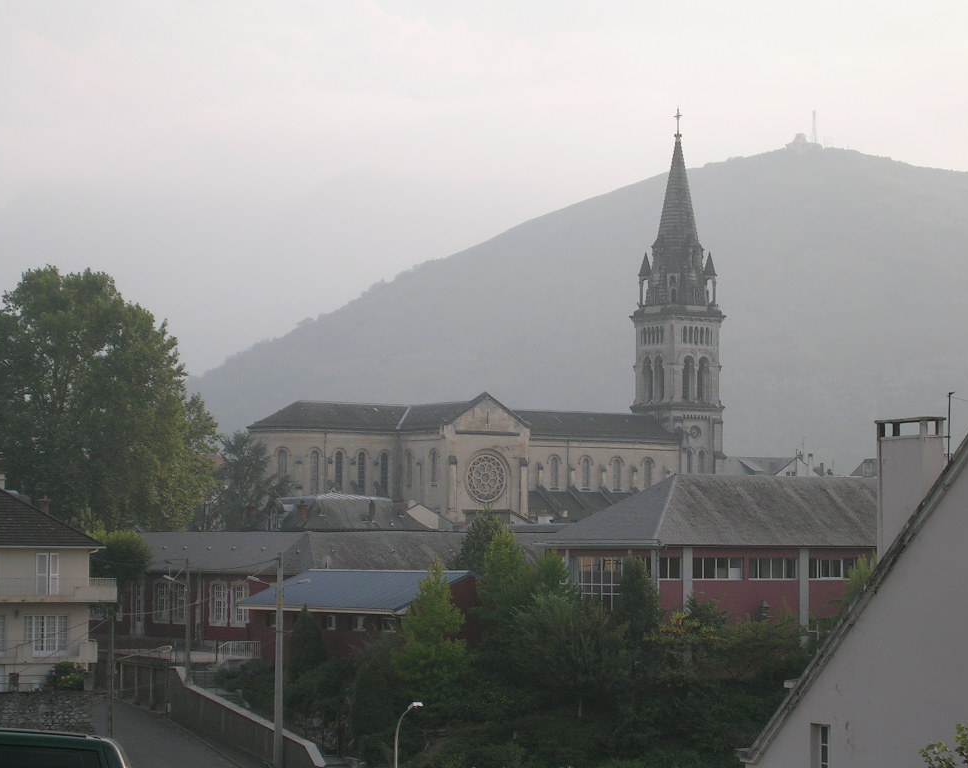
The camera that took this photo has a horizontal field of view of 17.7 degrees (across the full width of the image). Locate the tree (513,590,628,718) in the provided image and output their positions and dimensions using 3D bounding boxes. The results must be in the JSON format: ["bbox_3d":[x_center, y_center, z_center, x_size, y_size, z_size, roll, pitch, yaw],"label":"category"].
[{"bbox_3d":[4.180,13.090,150.000,5.500,6.230,5.200,0,-3,0],"label":"tree"}]

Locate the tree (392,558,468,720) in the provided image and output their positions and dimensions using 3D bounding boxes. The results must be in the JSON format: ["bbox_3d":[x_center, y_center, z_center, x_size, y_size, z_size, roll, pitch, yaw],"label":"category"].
[{"bbox_3d":[-2.640,12.680,153.000,3.700,8.180,3.700,0,-3,0],"label":"tree"}]

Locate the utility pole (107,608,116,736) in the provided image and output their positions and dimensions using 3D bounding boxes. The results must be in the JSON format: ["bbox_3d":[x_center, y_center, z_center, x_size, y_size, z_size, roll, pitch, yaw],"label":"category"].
[{"bbox_3d":[-15.960,12.910,133.000,0.300,6.590,0.300,0,-3,0],"label":"utility pole"}]

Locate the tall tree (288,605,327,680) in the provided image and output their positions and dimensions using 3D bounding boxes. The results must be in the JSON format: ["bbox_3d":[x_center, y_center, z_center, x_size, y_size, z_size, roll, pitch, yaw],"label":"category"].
[{"bbox_3d":[-9.720,14.340,171.000,2.100,4.400,2.100,0,-3,0],"label":"tall tree"}]

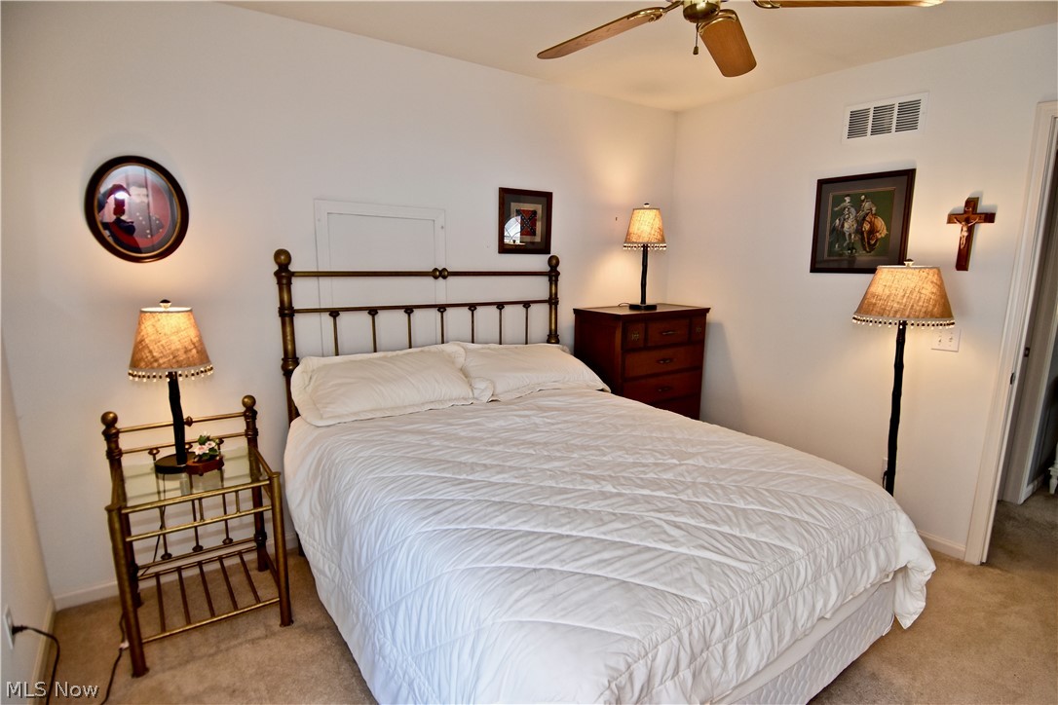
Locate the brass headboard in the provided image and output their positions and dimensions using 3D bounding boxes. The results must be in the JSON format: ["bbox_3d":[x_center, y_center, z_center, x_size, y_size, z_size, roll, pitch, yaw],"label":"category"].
[{"bbox_3d":[-0.464,0.188,2.832,1.555,1.415,0.075,-7,12,-35],"label":"brass headboard"}]

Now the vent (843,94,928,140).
[{"bbox_3d":[1.837,-1.207,2.745,0.015,0.212,0.391,-8,13,-39],"label":"vent"}]

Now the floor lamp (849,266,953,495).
[{"bbox_3d":[1.813,0.291,2.649,0.405,1.481,0.405,-8,13,-39],"label":"floor lamp"}]

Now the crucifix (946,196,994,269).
[{"bbox_3d":[2.098,-0.561,2.523,0.030,0.338,0.160,-8,13,-39],"label":"crucifix"}]

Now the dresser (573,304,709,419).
[{"bbox_3d":[0.719,0.264,3.496,0.773,1.107,0.438,-7,12,-35],"label":"dresser"}]

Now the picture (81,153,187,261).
[{"bbox_3d":[-1.517,-0.552,2.061,0.323,0.405,0.030,-7,12,-35],"label":"picture"}]

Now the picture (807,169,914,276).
[{"bbox_3d":[1.800,-0.692,2.874,0.025,0.527,0.469,-8,13,-39],"label":"picture"}]

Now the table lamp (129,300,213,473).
[{"bbox_3d":[-1.318,0.128,1.959,0.270,0.635,0.270,-7,12,-35],"label":"table lamp"}]

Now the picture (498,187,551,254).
[{"bbox_3d":[-0.018,-0.762,3.103,0.371,0.364,0.020,-7,12,-35],"label":"picture"}]

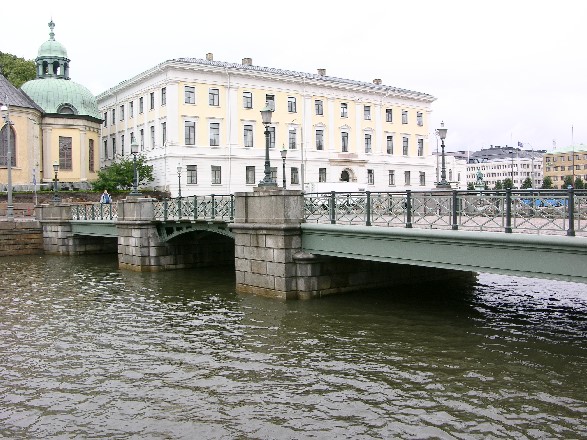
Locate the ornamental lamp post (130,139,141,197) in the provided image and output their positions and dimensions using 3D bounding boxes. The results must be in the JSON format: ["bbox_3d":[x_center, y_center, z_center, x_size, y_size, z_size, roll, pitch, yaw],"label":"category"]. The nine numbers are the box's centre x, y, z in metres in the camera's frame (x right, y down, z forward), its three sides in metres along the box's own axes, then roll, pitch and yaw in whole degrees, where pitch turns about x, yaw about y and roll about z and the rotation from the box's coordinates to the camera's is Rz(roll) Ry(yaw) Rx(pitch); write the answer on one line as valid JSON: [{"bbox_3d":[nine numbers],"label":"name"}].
[{"bbox_3d":[-8.345,-2.794,31.400,0.500,3.000,0.500,-2,2,-35],"label":"ornamental lamp post"}]

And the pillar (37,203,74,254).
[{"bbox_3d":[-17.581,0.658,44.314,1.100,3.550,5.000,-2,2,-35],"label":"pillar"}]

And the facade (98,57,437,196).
[{"bbox_3d":[-2.824,-10.269,88.968,45.400,18.300,24.100,-2,2,-35],"label":"facade"}]

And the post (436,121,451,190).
[{"bbox_3d":[6.673,-2.914,26.400,0.500,3.000,0.500,-2,2,-35],"label":"post"}]

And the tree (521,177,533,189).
[{"bbox_3d":[67.748,-8.521,172.101,3.300,7.600,3.300,-2,2,-35],"label":"tree"}]

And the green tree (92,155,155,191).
[{"bbox_3d":[-19.547,-4.707,68.074,6.300,5.600,5.600,-2,2,-35],"label":"green tree"}]

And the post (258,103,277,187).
[{"bbox_3d":[-0.922,-2.692,21.300,0.500,3.000,0.500,-2,2,-35],"label":"post"}]

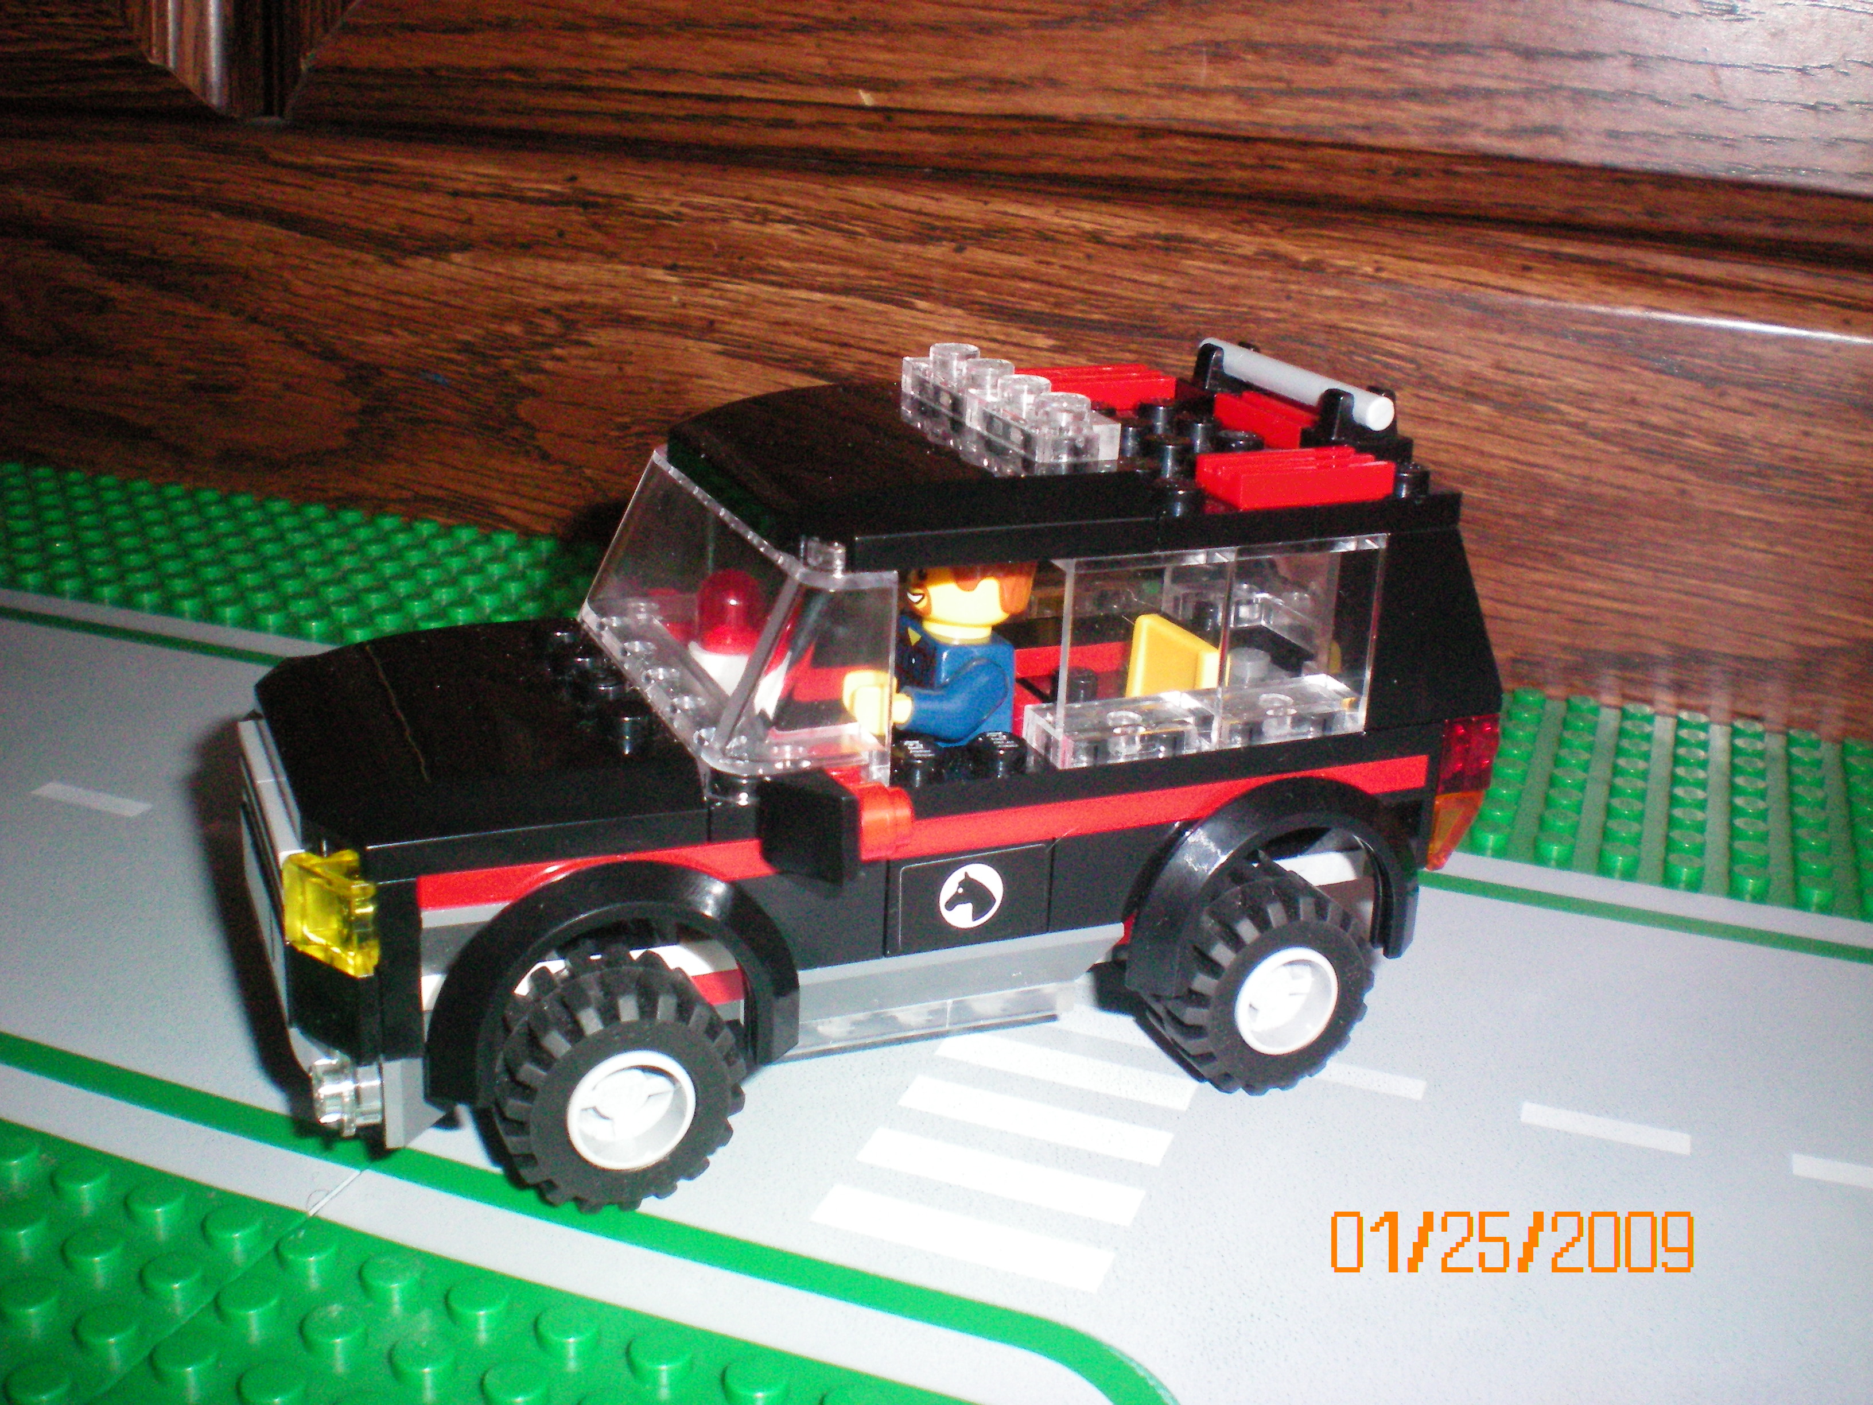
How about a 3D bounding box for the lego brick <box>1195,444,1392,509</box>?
[{"bbox_3d":[0.032,-0.020,0.186,0.016,0.003,0.008,-6,22,-22],"label":"lego brick"}]

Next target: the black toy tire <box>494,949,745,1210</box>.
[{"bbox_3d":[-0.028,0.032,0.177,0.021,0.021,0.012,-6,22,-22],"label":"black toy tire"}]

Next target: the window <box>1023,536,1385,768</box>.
[{"bbox_3d":[0.024,-0.006,0.188,0.032,0.019,0.008,-6,22,-22],"label":"window"}]

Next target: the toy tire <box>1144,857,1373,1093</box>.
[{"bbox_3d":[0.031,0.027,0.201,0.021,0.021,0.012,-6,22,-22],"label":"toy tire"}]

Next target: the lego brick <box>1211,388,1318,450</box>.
[{"bbox_3d":[0.036,-0.028,0.208,0.008,0.003,0.016,-6,22,-22],"label":"lego brick"}]

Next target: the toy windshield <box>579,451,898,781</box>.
[{"bbox_3d":[-0.020,-0.009,0.190,0.016,0.019,0.048,-6,22,-22],"label":"toy windshield"}]

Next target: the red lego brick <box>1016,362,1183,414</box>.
[{"bbox_3d":[0.017,-0.034,0.221,0.016,0.003,0.008,-6,22,-22],"label":"red lego brick"}]

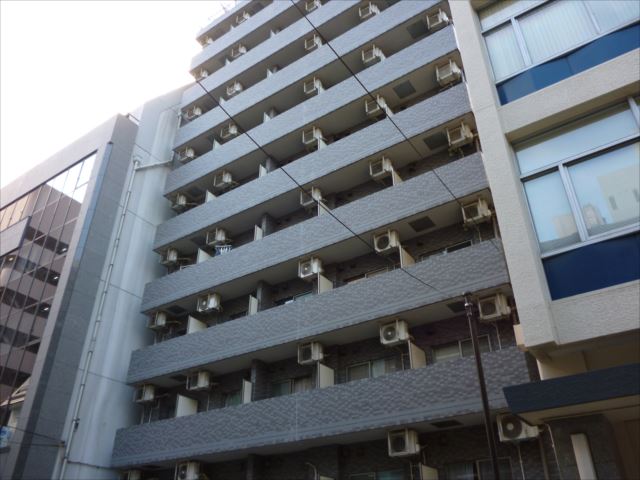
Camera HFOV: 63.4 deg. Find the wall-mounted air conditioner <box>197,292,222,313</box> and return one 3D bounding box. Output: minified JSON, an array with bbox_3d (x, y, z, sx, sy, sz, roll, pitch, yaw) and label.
[{"bbox_3d":[-4.199,2.440,19.695,0.700,0.540,0.280,-20,-38,28],"label":"wall-mounted air conditioner"}]

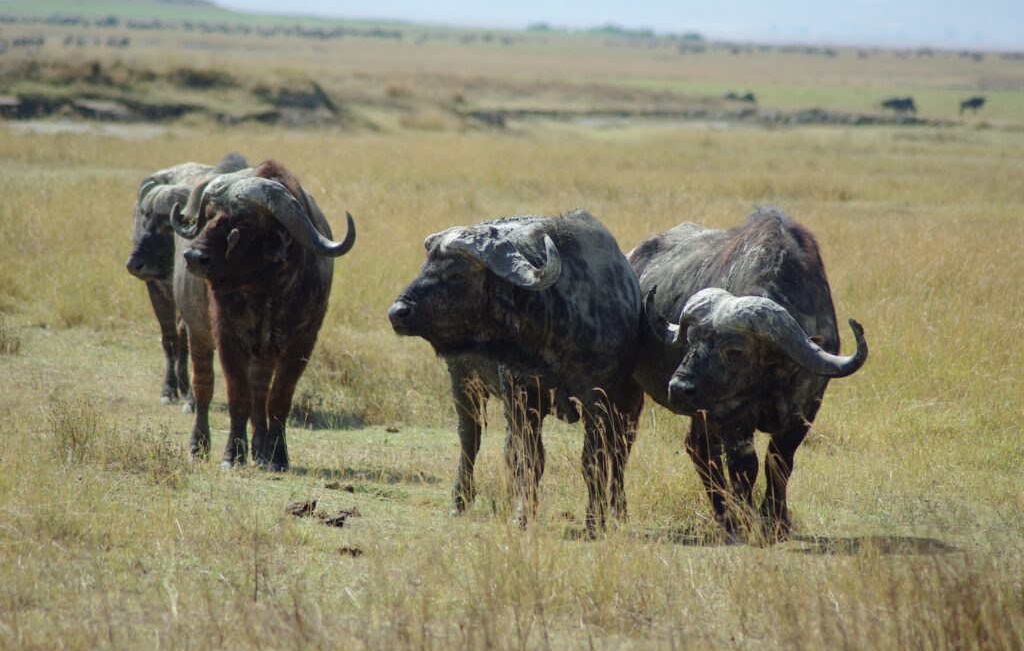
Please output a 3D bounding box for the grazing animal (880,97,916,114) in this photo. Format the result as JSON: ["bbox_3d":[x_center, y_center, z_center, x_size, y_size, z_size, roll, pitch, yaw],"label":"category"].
[{"bbox_3d":[26.327,-15.019,640.000,2.200,1.270,0.620,2,2,0],"label":"grazing animal"}]

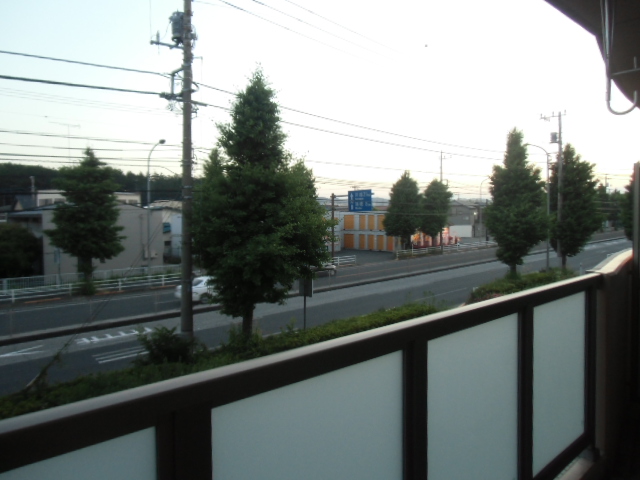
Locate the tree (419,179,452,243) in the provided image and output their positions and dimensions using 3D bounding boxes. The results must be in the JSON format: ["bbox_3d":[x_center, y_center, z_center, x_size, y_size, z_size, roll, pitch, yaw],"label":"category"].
[{"bbox_3d":[13.732,-2.747,53.011,4.000,9.100,4.000,-3,3,-44],"label":"tree"}]

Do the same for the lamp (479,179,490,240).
[{"bbox_3d":[23.565,-3.954,62.676,0.350,10.100,2.000,-3,3,-44],"label":"lamp"}]

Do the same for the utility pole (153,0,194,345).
[{"bbox_3d":[-4.490,-2.345,13.600,1.150,12.000,0.600,-3,3,-44],"label":"utility pole"}]

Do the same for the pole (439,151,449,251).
[{"bbox_3d":[15.126,-4.565,53.684,0.600,12.700,1.300,-3,3,-44],"label":"pole"}]

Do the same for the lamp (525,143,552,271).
[{"bbox_3d":[17.162,-2.523,35.141,0.350,10.100,2.000,-3,3,-44],"label":"lamp"}]

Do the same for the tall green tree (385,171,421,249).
[{"bbox_3d":[8.926,-2.832,48.074,3.910,9.360,3.910,0,1,0],"label":"tall green tree"}]

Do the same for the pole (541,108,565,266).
[{"bbox_3d":[18.378,-3.838,34.960,0.600,12.282,1.888,-2,2,-39],"label":"pole"}]

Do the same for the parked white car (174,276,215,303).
[{"bbox_3d":[-5.881,2.723,25.816,4.400,1.460,1.700,-4,3,-39],"label":"parked white car"}]

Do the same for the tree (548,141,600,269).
[{"bbox_3d":[20.619,-2.648,35.989,4.300,10.200,4.300,-3,3,-44],"label":"tree"}]

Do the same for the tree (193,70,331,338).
[{"bbox_3d":[-2.104,-1.076,15.688,4.741,9.748,4.741,0,1,0],"label":"tree"}]

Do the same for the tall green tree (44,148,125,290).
[{"bbox_3d":[-15.323,-1.234,28.742,5.139,9.367,5.139,-2,2,-39],"label":"tall green tree"}]

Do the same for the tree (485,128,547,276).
[{"bbox_3d":[13.953,-2.613,31.678,4.300,10.700,4.300,-3,3,-44],"label":"tree"}]

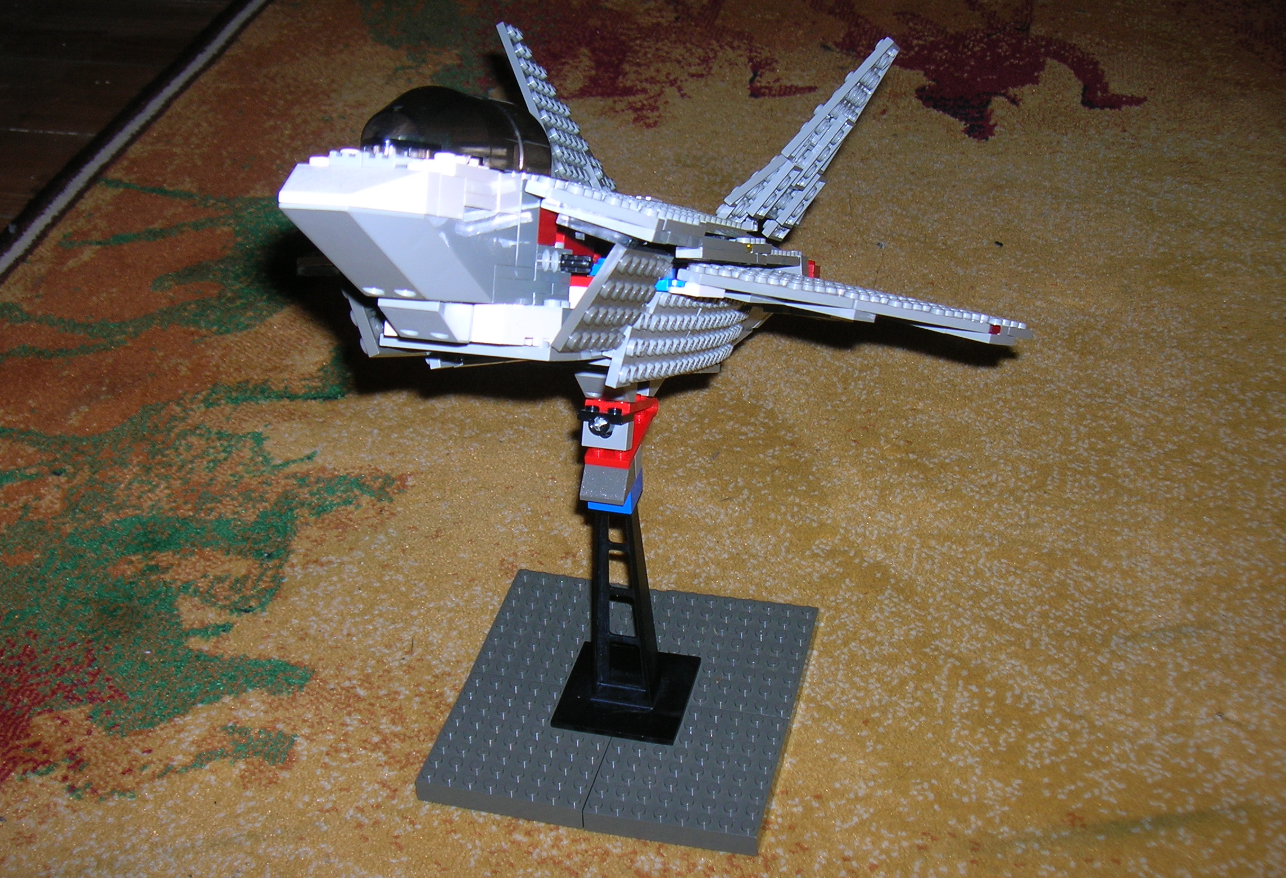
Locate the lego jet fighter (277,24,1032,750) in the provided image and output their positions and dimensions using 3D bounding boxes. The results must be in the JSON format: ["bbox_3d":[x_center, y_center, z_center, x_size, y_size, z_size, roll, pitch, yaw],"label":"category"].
[{"bbox_3d":[-0.016,-0.022,0.578,0.282,0.294,0.328,8,35,15],"label":"lego jet fighter"}]

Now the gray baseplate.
[{"bbox_3d":[-0.006,0.102,0.664,0.128,0.011,0.128,6,35,13],"label":"gray baseplate"}]

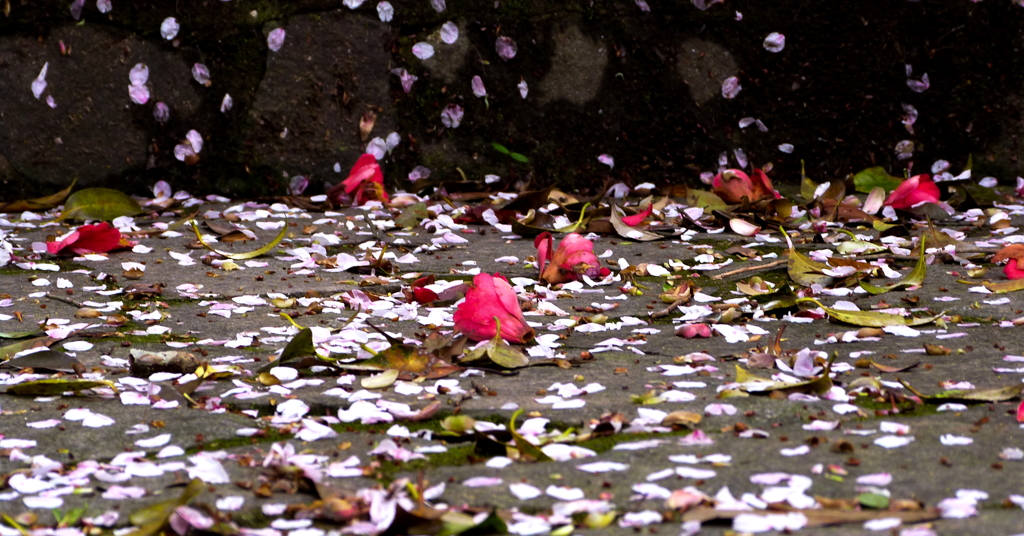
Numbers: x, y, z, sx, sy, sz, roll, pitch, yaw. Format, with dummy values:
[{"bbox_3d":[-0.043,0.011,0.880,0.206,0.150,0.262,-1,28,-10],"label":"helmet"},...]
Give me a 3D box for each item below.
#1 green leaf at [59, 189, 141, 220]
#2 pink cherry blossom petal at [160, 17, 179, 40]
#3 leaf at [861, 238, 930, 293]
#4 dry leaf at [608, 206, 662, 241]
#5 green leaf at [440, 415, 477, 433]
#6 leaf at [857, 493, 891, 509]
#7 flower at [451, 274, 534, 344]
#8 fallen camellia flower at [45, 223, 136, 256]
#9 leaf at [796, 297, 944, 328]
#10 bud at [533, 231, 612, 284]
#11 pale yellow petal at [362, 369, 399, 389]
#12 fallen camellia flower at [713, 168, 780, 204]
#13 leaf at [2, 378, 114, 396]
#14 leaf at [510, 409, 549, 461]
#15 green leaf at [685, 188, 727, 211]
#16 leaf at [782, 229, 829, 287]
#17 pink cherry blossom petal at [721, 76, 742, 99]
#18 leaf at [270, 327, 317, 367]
[{"bbox_3d":[-0.298,-0.046,3.336,0.057,0.021,0.025,0,6,0],"label":"green leaf"},{"bbox_3d":[-0.230,-0.161,3.080,0.012,0.016,0.004,0,7,0],"label":"pink cherry blossom petal"},{"bbox_3d":[0.237,-0.002,2.845,0.042,0.033,0.030,0,6,0],"label":"leaf"},{"bbox_3d":[0.086,-0.032,3.186,0.037,0.023,0.025,0,6,0],"label":"dry leaf"},{"bbox_3d":[-0.024,0.069,2.030,0.016,0.008,0.012,0,7,0],"label":"green leaf"},{"bbox_3d":[0.156,0.100,1.976,0.014,0.005,0.012,0,6,0],"label":"leaf"},{"bbox_3d":[-0.009,0.020,2.350,0.041,0.036,0.042,-6,9,-40],"label":"flower"},{"bbox_3d":[-0.246,-0.017,2.680,0.052,0.018,0.038,2,8,18],"label":"fallen camellia flower"},{"bbox_3d":[0.186,0.023,2.380,0.076,0.014,0.023,0,7,0],"label":"leaf"},{"bbox_3d":[0.034,-0.005,2.550,0.042,0.026,0.036,0,7,6],"label":"bud"},{"bbox_3d":[-0.067,0.056,2.340,0.021,0.009,0.011,-2,7,-20],"label":"pale yellow petal"},{"bbox_3d":[0.154,-0.053,3.020,0.045,0.027,0.040,0,7,0],"label":"fallen camellia flower"},{"bbox_3d":[-0.212,0.056,2.150,0.051,0.007,0.018,0,7,0],"label":"leaf"},{"bbox_3d":[0.008,0.078,2.131,0.018,0.021,0.028,0,6,0],"label":"leaf"},{"bbox_3d":[0.123,-0.043,2.890,0.029,0.013,0.020,0,7,0],"label":"green leaf"},{"bbox_3d":[0.187,-0.007,2.891,0.032,0.034,0.030,0,6,0],"label":"leaf"},{"bbox_3d":[0.148,-0.121,3.080,0.014,0.015,0.004,0,7,0],"label":"pink cherry blossom petal"},{"bbox_3d":[-0.108,0.039,2.270,0.023,0.019,0.022,0,7,0],"label":"leaf"}]

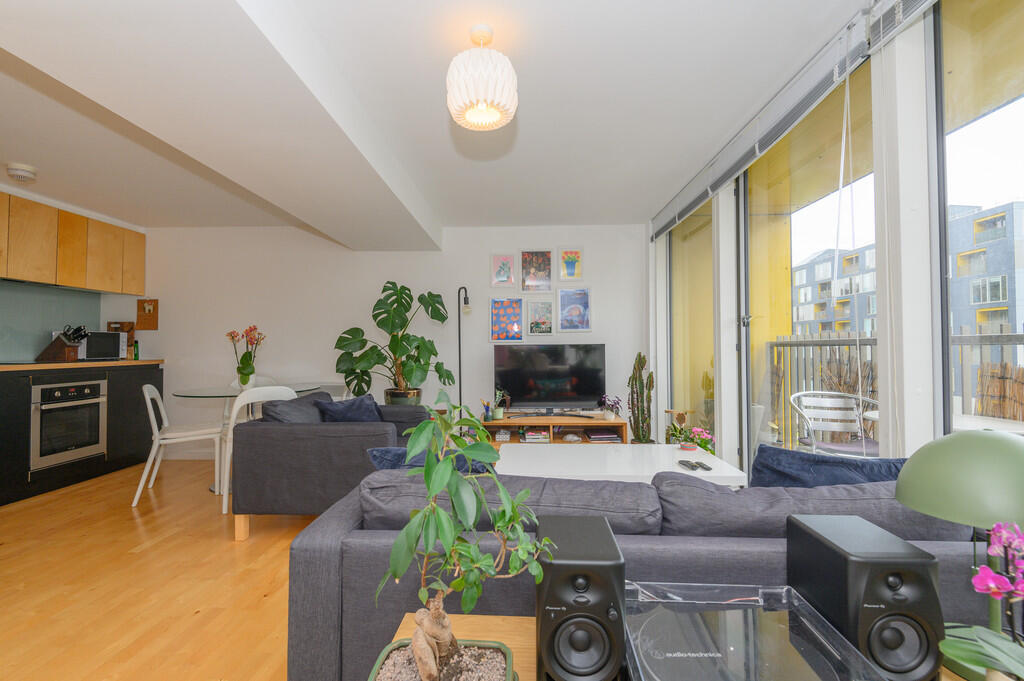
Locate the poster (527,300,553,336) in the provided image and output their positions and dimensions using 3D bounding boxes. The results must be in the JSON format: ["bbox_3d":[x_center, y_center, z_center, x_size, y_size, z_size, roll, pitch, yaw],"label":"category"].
[{"bbox_3d":[0.269,-0.206,4.244,0.230,0.320,0.025,0,-1,2],"label":"poster"}]

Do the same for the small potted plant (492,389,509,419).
[{"bbox_3d":[-0.092,0.537,3.825,0.140,0.265,0.130,0,-1,2],"label":"small potted plant"}]

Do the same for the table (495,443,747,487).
[{"bbox_3d":[0.528,0.865,2.515,1.200,0.430,0.700,0,-1,2],"label":"table"}]

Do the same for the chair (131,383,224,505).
[{"bbox_3d":[-2.422,0.712,3.350,0.510,0.800,0.445,1,-1,-30],"label":"chair"}]

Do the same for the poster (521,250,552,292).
[{"bbox_3d":[0.233,-0.641,4.253,0.310,0.415,0.025,0,-1,2],"label":"poster"}]

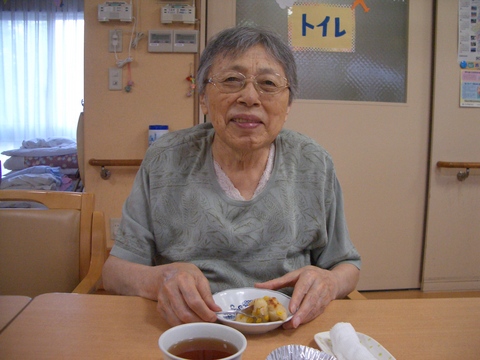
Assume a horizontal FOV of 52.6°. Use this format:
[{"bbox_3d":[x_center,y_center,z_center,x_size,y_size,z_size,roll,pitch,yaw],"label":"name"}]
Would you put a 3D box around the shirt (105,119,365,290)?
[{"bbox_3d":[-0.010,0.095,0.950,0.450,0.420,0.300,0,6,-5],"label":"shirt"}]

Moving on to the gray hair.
[{"bbox_3d":[0.014,-0.203,0.885,0.182,0.160,0.190,0,6,-5],"label":"gray hair"}]

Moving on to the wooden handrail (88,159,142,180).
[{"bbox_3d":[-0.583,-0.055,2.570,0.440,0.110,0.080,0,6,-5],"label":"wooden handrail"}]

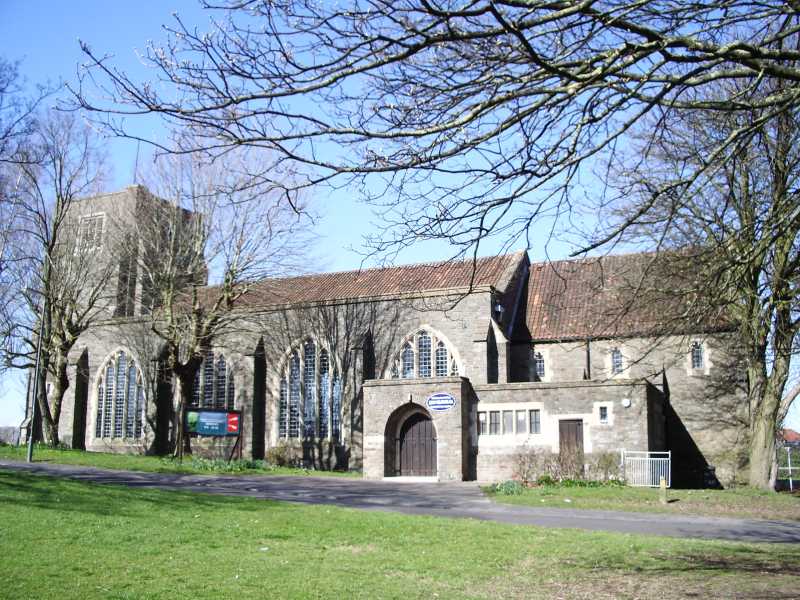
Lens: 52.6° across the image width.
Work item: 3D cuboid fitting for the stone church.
[{"bbox_3d":[-2.720,0.630,37.630,34.460,14.770,12.440,-5,-12,25],"label":"stone church"}]

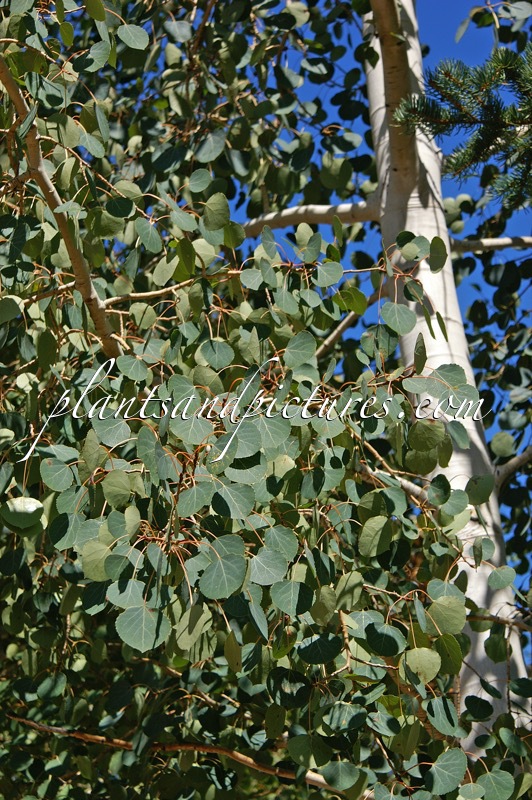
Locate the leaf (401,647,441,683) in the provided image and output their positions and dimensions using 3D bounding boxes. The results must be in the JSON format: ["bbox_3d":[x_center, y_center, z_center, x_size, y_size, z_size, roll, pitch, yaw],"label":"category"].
[{"bbox_3d":[0.178,0.304,2.680,0.047,0.044,0.009,-9,-11,-8],"label":"leaf"}]

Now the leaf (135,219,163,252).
[{"bbox_3d":[-0.143,-0.201,2.850,0.042,0.048,0.009,-37,-2,-45],"label":"leaf"}]

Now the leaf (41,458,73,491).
[{"bbox_3d":[-0.243,0.087,2.720,0.040,0.040,0.009,18,-15,11],"label":"leaf"}]

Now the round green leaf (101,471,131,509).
[{"bbox_3d":[-0.174,0.104,2.720,0.042,0.045,0.009,9,-13,-29],"label":"round green leaf"}]

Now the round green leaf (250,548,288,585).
[{"bbox_3d":[0.004,0.191,2.660,0.043,0.043,0.009,-24,-16,-14],"label":"round green leaf"}]

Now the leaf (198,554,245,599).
[{"bbox_3d":[-0.049,0.200,2.620,0.052,0.049,0.009,-6,-14,-1],"label":"leaf"}]

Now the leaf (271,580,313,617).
[{"bbox_3d":[0.030,0.230,2.700,0.050,0.046,0.009,-3,-24,2],"label":"leaf"}]

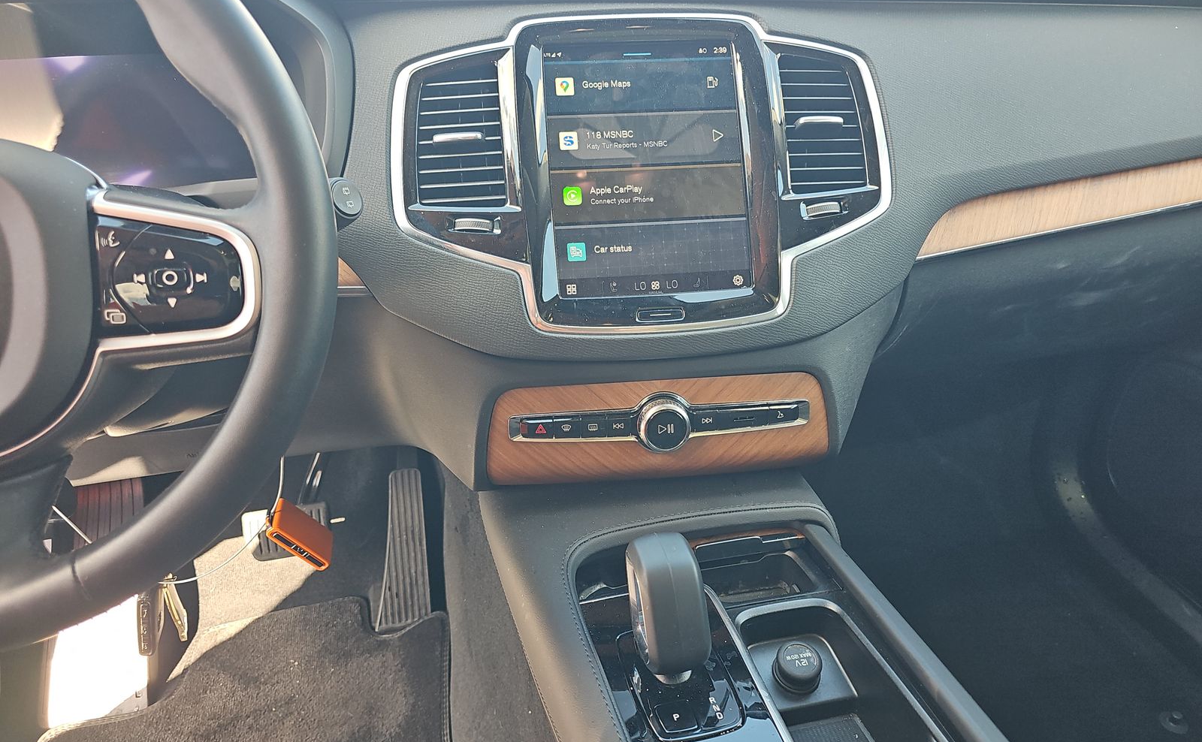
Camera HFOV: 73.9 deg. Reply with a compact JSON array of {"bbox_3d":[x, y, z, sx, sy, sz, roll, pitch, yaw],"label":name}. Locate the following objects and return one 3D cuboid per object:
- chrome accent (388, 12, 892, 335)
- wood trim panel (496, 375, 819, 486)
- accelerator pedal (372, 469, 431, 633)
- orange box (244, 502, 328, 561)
[{"bbox_3d":[0.032,-0.142,0.568,0.354,0.230,0.040,-4,-5,-7],"label":"chrome accent"},{"bbox_3d":[0.041,0.039,0.573,0.244,0.073,0.028,-3,14,-6],"label":"wood trim panel"},{"bbox_3d":[-0.256,0.229,1.040,0.057,0.199,0.032,0,-5,-11],"label":"accelerator pedal"},{"bbox_3d":[-0.381,0.195,0.968,0.102,0.064,0.025,-6,-7,-12],"label":"orange box"}]

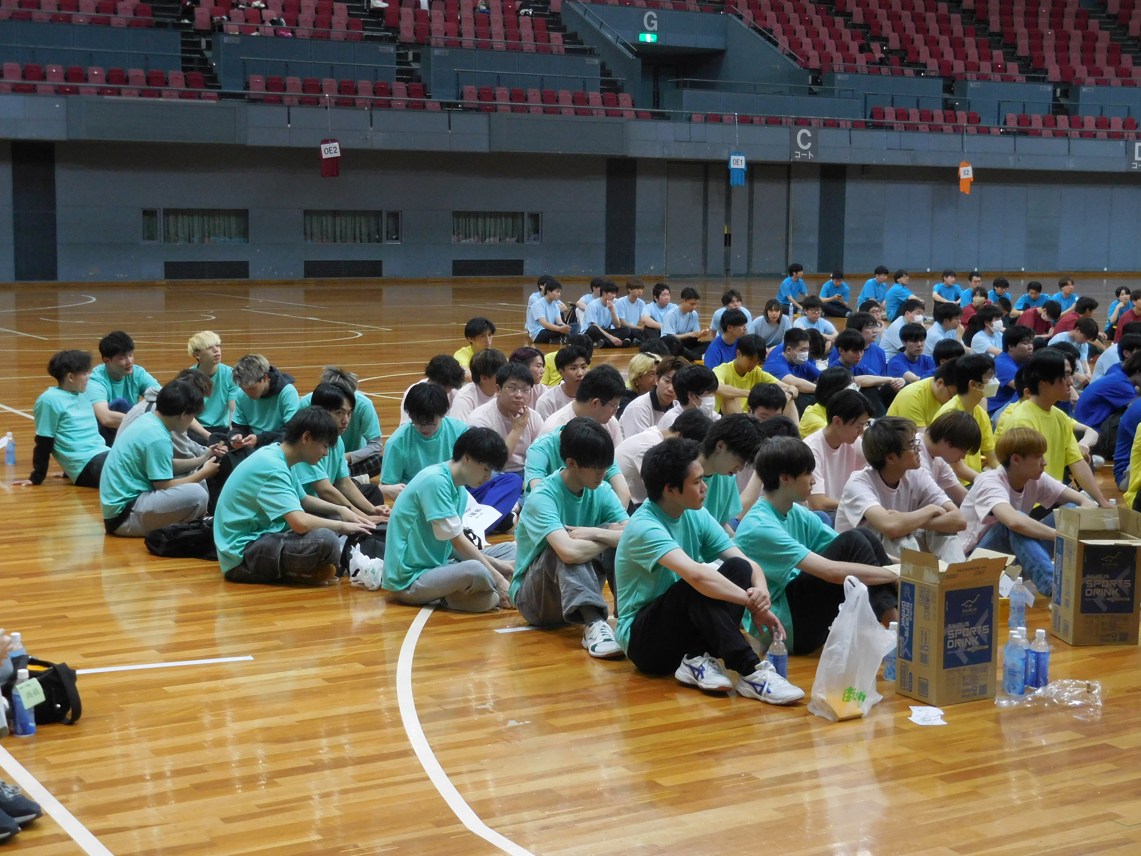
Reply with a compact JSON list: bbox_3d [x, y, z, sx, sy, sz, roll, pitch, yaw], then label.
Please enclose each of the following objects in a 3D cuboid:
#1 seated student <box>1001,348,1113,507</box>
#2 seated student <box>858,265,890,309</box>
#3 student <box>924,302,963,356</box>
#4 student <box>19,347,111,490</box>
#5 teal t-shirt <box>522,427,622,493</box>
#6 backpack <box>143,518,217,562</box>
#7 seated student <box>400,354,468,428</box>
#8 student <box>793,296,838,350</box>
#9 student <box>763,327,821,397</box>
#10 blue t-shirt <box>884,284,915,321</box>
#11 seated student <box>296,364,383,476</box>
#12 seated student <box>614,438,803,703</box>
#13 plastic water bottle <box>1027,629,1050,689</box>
[{"bbox_3d":[2.648,0.080,9.093,0.580,0.940,0.750,-6,10,-44],"label":"seated student"},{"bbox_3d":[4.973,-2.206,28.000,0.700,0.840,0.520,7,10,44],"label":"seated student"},{"bbox_3d":[3.960,-0.889,17.690,0.780,0.800,0.540,4,8,28],"label":"student"},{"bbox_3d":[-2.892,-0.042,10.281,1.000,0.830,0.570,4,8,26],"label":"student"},{"bbox_3d":[0.015,0.271,8.450,0.500,0.520,0.380,-4,8,-33],"label":"teal t-shirt"},{"bbox_3d":[-1.832,0.541,8.280,0.440,0.150,0.270,2,7,8],"label":"backpack"},{"bbox_3d":[-0.782,-0.054,10.552,0.750,0.790,0.560,6,9,36],"label":"seated student"},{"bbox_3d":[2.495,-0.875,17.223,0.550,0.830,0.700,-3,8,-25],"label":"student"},{"bbox_3d":[1.668,-0.274,12.361,0.550,0.840,0.740,-5,9,-40],"label":"student"},{"bbox_3d":[5.136,-1.953,26.760,0.380,0.590,0.440,3,8,22],"label":"blue t-shirt"},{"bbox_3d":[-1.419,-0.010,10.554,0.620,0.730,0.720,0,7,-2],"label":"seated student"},{"bbox_3d":[0.499,0.479,6.313,0.820,0.860,0.510,7,9,41],"label":"seated student"},{"bbox_3d":[1.652,0.812,6.035,0.068,0.204,0.068,1,7,0],"label":"plastic water bottle"}]

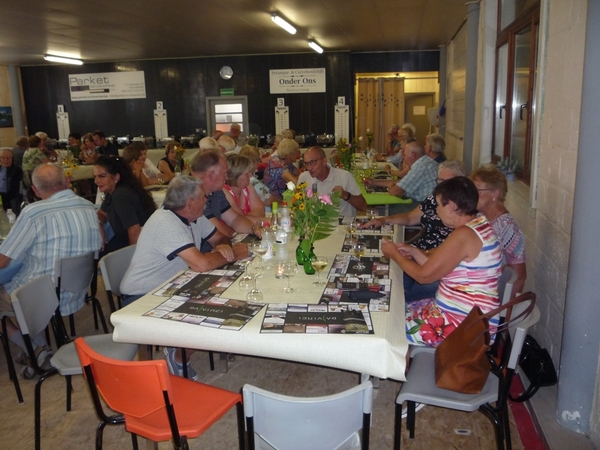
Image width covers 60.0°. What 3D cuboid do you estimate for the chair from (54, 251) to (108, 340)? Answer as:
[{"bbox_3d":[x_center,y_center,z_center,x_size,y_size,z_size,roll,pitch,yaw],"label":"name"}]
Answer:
[{"bbox_3d":[-1.633,0.494,3.433,0.530,0.790,0.460,1,12,10],"label":"chair"}]

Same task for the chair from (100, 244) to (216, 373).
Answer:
[{"bbox_3d":[-0.810,0.550,3.043,0.530,0.790,0.460,1,12,10],"label":"chair"}]

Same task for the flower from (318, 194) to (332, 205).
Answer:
[{"bbox_3d":[0.128,-0.128,2.596,0.075,0.055,0.070,1,12,10],"label":"flower"}]

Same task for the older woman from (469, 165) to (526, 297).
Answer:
[{"bbox_3d":[0.934,0.275,3.039,0.780,1.230,0.540,-2,12,-3],"label":"older woman"}]

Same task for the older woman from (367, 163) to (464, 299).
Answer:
[{"bbox_3d":[0.821,0.197,3.423,0.700,1.200,0.550,-5,12,-17],"label":"older woman"}]

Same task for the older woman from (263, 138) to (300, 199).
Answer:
[{"bbox_3d":[-0.128,-0.264,5.498,0.800,1.270,0.520,-1,12,0],"label":"older woman"}]

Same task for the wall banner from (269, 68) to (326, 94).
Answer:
[{"bbox_3d":[-0.053,-3.286,11.904,1.280,0.540,0.030,1,13,11],"label":"wall banner"}]

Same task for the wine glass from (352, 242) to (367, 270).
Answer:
[{"bbox_3d":[0.309,0.158,2.706,0.072,0.132,0.072,1,12,10],"label":"wine glass"}]

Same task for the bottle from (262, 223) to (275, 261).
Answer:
[{"bbox_3d":[-0.178,0.093,2.831,0.067,0.212,0.067,1,13,11],"label":"bottle"}]

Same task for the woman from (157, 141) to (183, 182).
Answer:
[{"bbox_3d":[-1.712,-0.491,7.115,0.500,1.280,0.700,4,12,25],"label":"woman"}]

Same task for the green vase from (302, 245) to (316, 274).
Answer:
[{"bbox_3d":[0.052,0.180,2.619,0.068,0.135,0.068,1,12,12],"label":"green vase"}]

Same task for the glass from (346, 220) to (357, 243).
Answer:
[{"bbox_3d":[0.315,0.049,3.173,0.077,0.135,0.077,1,13,11],"label":"glass"}]

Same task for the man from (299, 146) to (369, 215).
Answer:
[{"bbox_3d":[0.294,-0.041,4.539,0.600,1.270,0.720,1,12,13],"label":"man"}]

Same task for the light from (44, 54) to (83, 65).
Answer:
[{"bbox_3d":[-5.104,-3.586,11.361,0.110,0.100,1.240,1,12,10],"label":"light"}]

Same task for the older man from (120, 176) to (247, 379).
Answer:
[{"bbox_3d":[-0.622,0.343,2.878,0.740,1.250,0.560,1,12,12],"label":"older man"}]

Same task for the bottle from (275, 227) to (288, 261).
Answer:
[{"bbox_3d":[-0.104,0.099,2.848,0.067,0.190,0.067,1,13,11],"label":"bottle"}]

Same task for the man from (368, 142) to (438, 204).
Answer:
[{"bbox_3d":[1.055,-0.190,5.092,0.850,1.250,0.580,1,13,8],"label":"man"}]

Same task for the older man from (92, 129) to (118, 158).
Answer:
[{"bbox_3d":[-3.878,-1.132,10.164,0.700,1.300,0.520,-12,16,-40],"label":"older man"}]

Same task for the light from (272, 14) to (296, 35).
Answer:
[{"bbox_3d":[-0.250,-3.226,8.374,0.140,0.110,1.360,1,12,12],"label":"light"}]

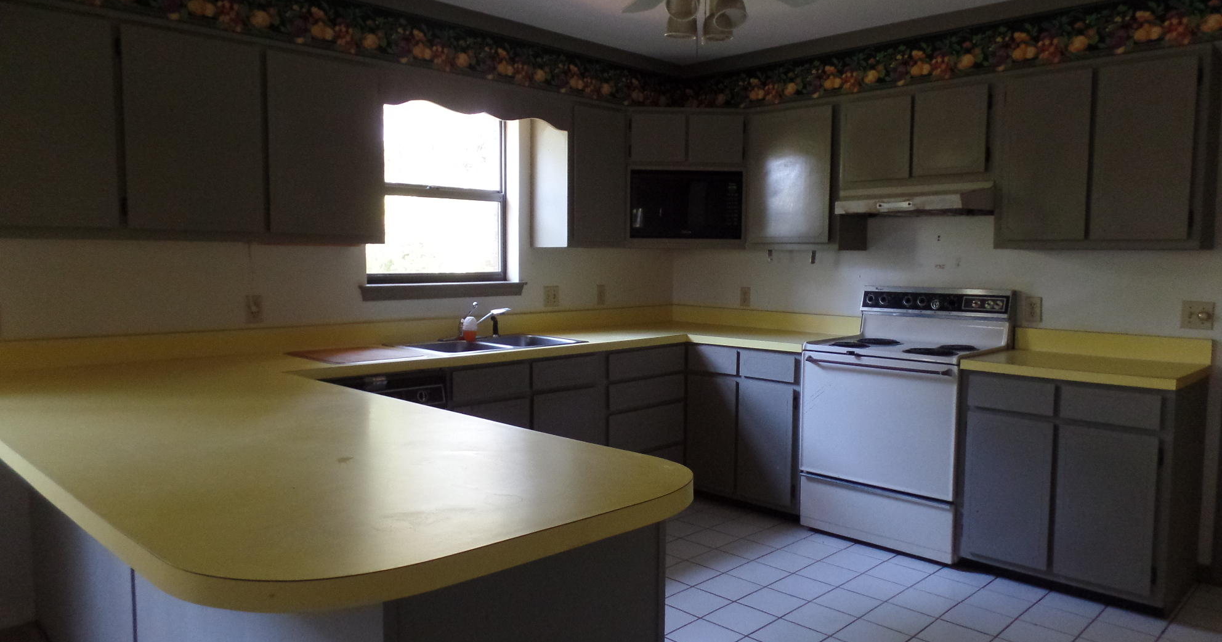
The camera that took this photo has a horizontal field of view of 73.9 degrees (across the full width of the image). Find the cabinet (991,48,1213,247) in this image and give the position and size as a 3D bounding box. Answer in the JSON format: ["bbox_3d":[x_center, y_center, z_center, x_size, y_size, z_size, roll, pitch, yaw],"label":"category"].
[{"bbox_3d":[2.094,-0.688,3.450,0.756,0.760,0.319,4,6,45],"label":"cabinet"}]

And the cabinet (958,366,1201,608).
[{"bbox_3d":[1.972,0.618,3.417,0.620,0.830,0.753,-4,6,-45],"label":"cabinet"}]

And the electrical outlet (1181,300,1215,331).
[{"bbox_3d":[2.432,-0.021,3.367,0.116,0.115,0.020,4,6,45],"label":"electrical outlet"}]

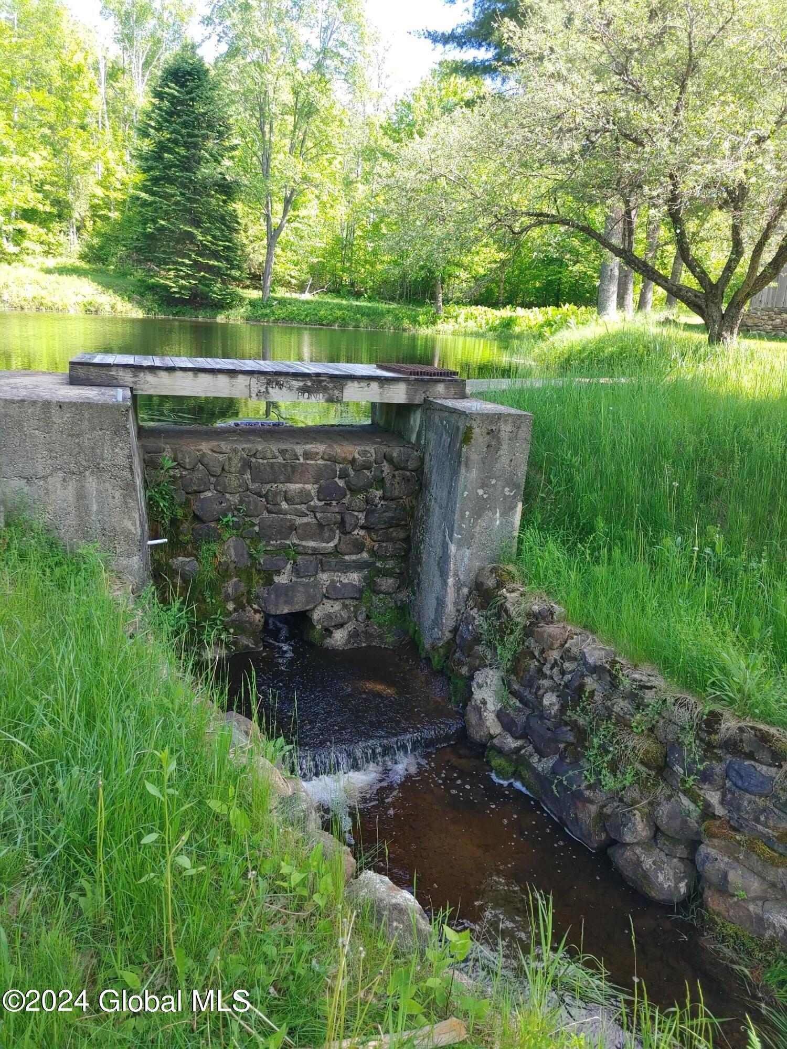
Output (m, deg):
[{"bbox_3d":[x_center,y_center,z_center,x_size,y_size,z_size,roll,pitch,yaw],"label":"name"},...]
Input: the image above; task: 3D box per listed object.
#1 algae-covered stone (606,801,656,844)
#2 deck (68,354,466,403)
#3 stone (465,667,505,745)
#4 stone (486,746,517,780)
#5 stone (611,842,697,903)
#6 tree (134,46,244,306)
[{"bbox_3d":[1.389,1.750,4.629,0.230,0.200,0.270,-7,18,-35],"label":"algae-covered stone"},{"bbox_3d":[-1.036,-1.242,6.695,3.080,0.230,1.180,-1,16,-18],"label":"deck"},{"bbox_3d":[0.666,1.323,5.742,0.260,0.530,0.260,-7,18,-35],"label":"stone"},{"bbox_3d":[0.739,1.630,5.359,0.200,0.220,0.210,-7,18,-35],"label":"stone"},{"bbox_3d":[1.471,1.969,4.469,0.320,0.260,0.430,-7,18,-35],"label":"stone"},{"bbox_3d":[-11.298,-19.244,44.092,6.145,13.447,6.145,0,15,-14],"label":"tree"}]

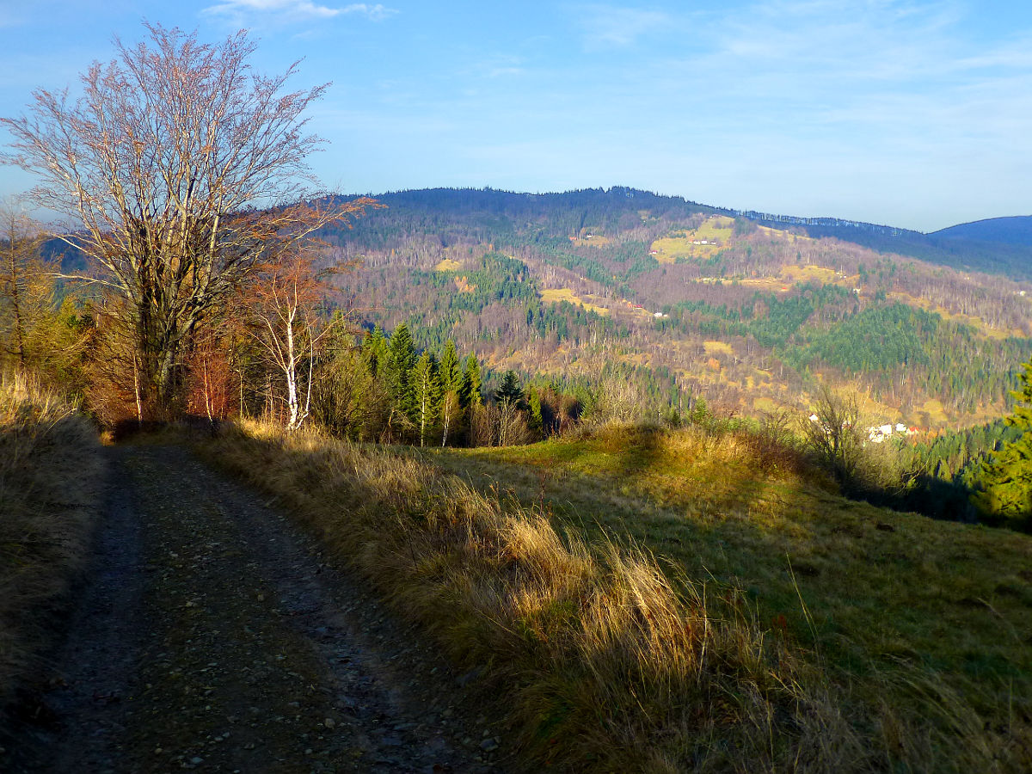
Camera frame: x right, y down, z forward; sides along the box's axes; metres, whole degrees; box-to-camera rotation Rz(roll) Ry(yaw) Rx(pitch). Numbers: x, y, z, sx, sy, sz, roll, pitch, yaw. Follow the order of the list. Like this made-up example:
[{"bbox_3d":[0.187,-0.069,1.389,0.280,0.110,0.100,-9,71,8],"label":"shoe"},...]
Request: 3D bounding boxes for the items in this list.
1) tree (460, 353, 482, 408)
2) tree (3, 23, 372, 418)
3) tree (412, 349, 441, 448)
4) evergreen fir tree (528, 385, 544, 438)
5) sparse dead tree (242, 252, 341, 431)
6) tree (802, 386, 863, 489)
[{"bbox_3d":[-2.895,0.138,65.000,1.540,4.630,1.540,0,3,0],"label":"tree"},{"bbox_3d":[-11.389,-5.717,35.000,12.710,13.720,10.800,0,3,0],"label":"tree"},{"bbox_3d":[-5.143,0.714,58.000,1.670,5.510,1.670,0,3,0],"label":"tree"},{"bbox_3d":[1.316,1.652,66.000,1.010,3.470,1.010,0,3,0],"label":"evergreen fir tree"},{"bbox_3d":[-6.212,-1.271,28.000,2.760,4.940,2.480,0,3,0],"label":"sparse dead tree"},{"bbox_3d":[10.943,1.767,35.000,2.140,3.620,1.920,0,3,0],"label":"tree"}]

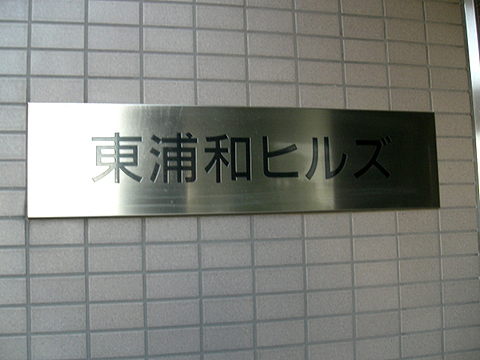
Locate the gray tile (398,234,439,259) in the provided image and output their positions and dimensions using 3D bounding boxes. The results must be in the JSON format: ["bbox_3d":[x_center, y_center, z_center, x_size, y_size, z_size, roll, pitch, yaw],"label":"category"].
[{"bbox_3d":[0.360,0.133,1.068,0.095,0.045,0.008,0,-5,-13],"label":"gray tile"}]

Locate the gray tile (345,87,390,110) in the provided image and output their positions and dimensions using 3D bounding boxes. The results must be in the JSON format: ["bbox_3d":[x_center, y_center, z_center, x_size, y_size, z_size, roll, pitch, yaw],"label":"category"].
[{"bbox_3d":[0.257,-0.164,1.069,0.095,0.045,0.008,0,-5,-13],"label":"gray tile"}]

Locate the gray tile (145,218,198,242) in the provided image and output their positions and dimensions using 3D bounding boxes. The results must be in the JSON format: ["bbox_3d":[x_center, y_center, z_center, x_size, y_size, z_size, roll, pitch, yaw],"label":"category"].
[{"bbox_3d":[-0.124,0.089,0.953,0.095,0.045,0.008,0,-5,-13],"label":"gray tile"}]

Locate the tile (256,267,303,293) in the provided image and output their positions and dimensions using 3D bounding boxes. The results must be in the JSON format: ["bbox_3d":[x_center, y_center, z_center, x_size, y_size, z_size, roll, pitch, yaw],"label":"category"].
[{"bbox_3d":[0.074,0.187,0.993,0.095,0.045,0.009,-1,-5,-13],"label":"tile"}]

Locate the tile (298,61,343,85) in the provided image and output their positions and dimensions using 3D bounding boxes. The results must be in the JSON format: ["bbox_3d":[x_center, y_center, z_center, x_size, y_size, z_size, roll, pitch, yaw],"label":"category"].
[{"bbox_3d":[0.158,-0.213,1.050,0.095,0.045,0.010,-1,-5,-14],"label":"tile"}]

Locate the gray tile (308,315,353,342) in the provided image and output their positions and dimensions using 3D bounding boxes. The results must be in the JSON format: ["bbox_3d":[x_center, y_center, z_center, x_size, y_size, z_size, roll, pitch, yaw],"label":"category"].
[{"bbox_3d":[0.171,0.283,1.009,0.095,0.045,0.010,-1,-5,-14],"label":"gray tile"}]

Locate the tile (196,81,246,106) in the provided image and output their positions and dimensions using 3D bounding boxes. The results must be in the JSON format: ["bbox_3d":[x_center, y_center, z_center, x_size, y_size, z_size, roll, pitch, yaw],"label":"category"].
[{"bbox_3d":[-0.036,-0.163,0.999,0.095,0.045,0.009,-1,-5,-13],"label":"tile"}]

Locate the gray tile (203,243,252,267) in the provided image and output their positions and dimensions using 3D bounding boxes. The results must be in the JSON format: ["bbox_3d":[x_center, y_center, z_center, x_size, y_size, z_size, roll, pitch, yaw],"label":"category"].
[{"bbox_3d":[-0.025,0.138,0.973,0.095,0.045,0.008,0,-5,-13],"label":"gray tile"}]

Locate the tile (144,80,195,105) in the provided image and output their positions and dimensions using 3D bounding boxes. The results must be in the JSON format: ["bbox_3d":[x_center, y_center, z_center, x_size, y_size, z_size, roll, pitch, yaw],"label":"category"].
[{"bbox_3d":[-0.132,-0.162,0.974,0.095,0.045,0.009,-1,-5,-13],"label":"tile"}]

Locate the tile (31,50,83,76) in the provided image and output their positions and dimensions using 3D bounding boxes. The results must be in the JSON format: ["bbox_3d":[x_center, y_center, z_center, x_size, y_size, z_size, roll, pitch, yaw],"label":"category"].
[{"bbox_3d":[-0.323,-0.205,0.932,0.095,0.045,0.009,-1,-5,-13],"label":"tile"}]

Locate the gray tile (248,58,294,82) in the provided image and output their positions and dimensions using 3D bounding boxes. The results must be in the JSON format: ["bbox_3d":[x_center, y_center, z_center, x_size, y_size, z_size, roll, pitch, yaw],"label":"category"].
[{"bbox_3d":[0.062,-0.213,1.027,0.095,0.045,0.008,0,-5,-13],"label":"gray tile"}]

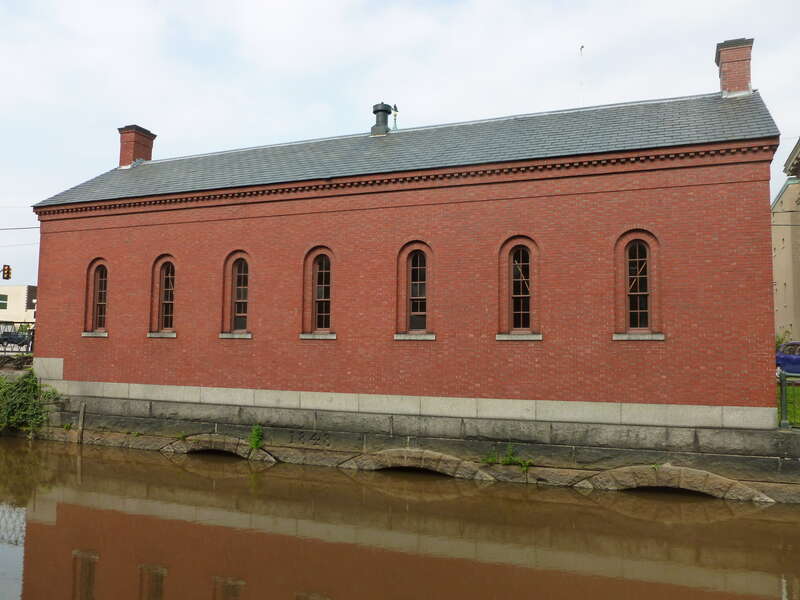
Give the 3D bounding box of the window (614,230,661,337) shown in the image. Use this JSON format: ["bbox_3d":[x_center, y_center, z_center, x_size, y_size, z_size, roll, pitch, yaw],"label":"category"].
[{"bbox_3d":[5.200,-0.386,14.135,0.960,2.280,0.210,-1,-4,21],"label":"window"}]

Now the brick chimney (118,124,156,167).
[{"bbox_3d":[-9.595,-5.452,23.652,0.810,1.450,1.030,-1,-4,21],"label":"brick chimney"}]

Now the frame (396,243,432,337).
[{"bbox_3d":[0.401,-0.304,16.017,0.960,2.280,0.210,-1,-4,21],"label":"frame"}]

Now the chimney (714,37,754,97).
[{"bbox_3d":[8.537,-5.743,16.538,0.810,1.450,1.030,-1,-4,21],"label":"chimney"}]

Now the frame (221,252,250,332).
[{"bbox_3d":[-4.467,-0.220,17.927,0.960,2.280,0.210,-1,-4,21],"label":"frame"}]

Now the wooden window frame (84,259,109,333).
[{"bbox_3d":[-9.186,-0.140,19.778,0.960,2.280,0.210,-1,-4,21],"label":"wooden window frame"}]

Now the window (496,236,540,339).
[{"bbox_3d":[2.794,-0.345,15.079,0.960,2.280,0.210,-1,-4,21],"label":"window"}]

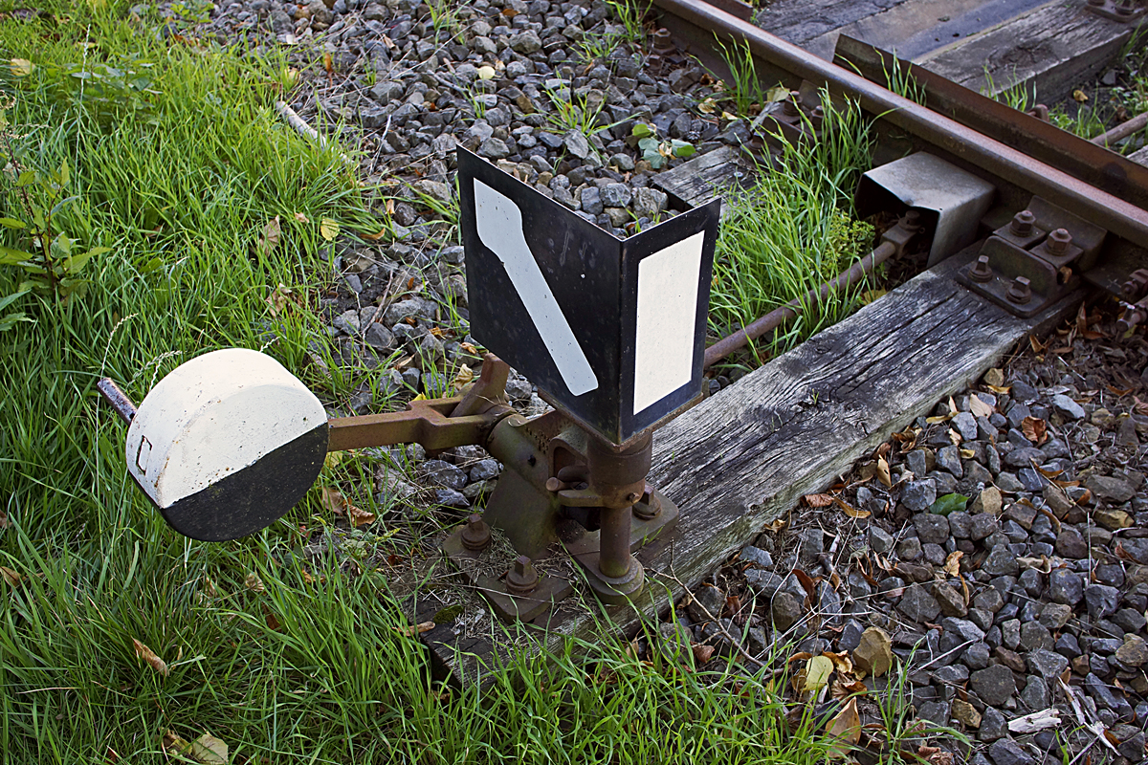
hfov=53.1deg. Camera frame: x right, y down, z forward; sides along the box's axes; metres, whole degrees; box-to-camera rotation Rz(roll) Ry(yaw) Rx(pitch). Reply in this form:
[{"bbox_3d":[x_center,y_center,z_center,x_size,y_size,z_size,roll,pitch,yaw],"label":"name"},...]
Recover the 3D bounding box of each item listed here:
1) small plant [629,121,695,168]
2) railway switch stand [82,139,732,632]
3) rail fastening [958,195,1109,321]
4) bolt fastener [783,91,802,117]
[{"bbox_3d":[0.209,-0.568,2.741,0.155,0.080,0.140,0,41,0],"label":"small plant"},{"bbox_3d":[-0.206,0.031,1.559,0.702,0.712,0.553,-28,48,-27],"label":"railway switch stand"},{"bbox_3d":[0.933,-0.265,2.323,0.240,0.134,0.176,-28,48,-27],"label":"rail fastening"},{"bbox_3d":[0.521,-0.660,2.711,0.045,0.052,0.045,-28,48,-27],"label":"bolt fastener"}]

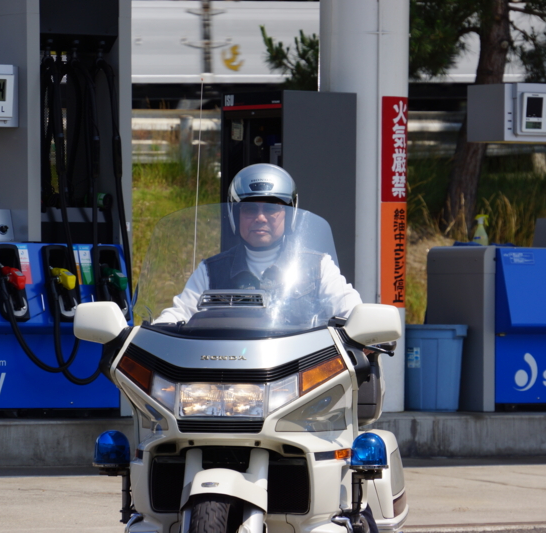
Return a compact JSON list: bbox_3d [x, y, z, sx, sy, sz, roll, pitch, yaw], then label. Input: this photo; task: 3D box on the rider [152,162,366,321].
[{"bbox_3d":[-0.033,0.410,17.100,0.750,1.500,0.850,0,1,8],"label":"rider"}]

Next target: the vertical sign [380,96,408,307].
[{"bbox_3d":[0.692,-0.366,29.560,0.045,1.210,0.285,1,1,35],"label":"vertical sign"}]

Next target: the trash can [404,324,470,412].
[{"bbox_3d":[0.905,0.585,29.950,0.430,0.490,0.360,0,1,-2],"label":"trash can"}]

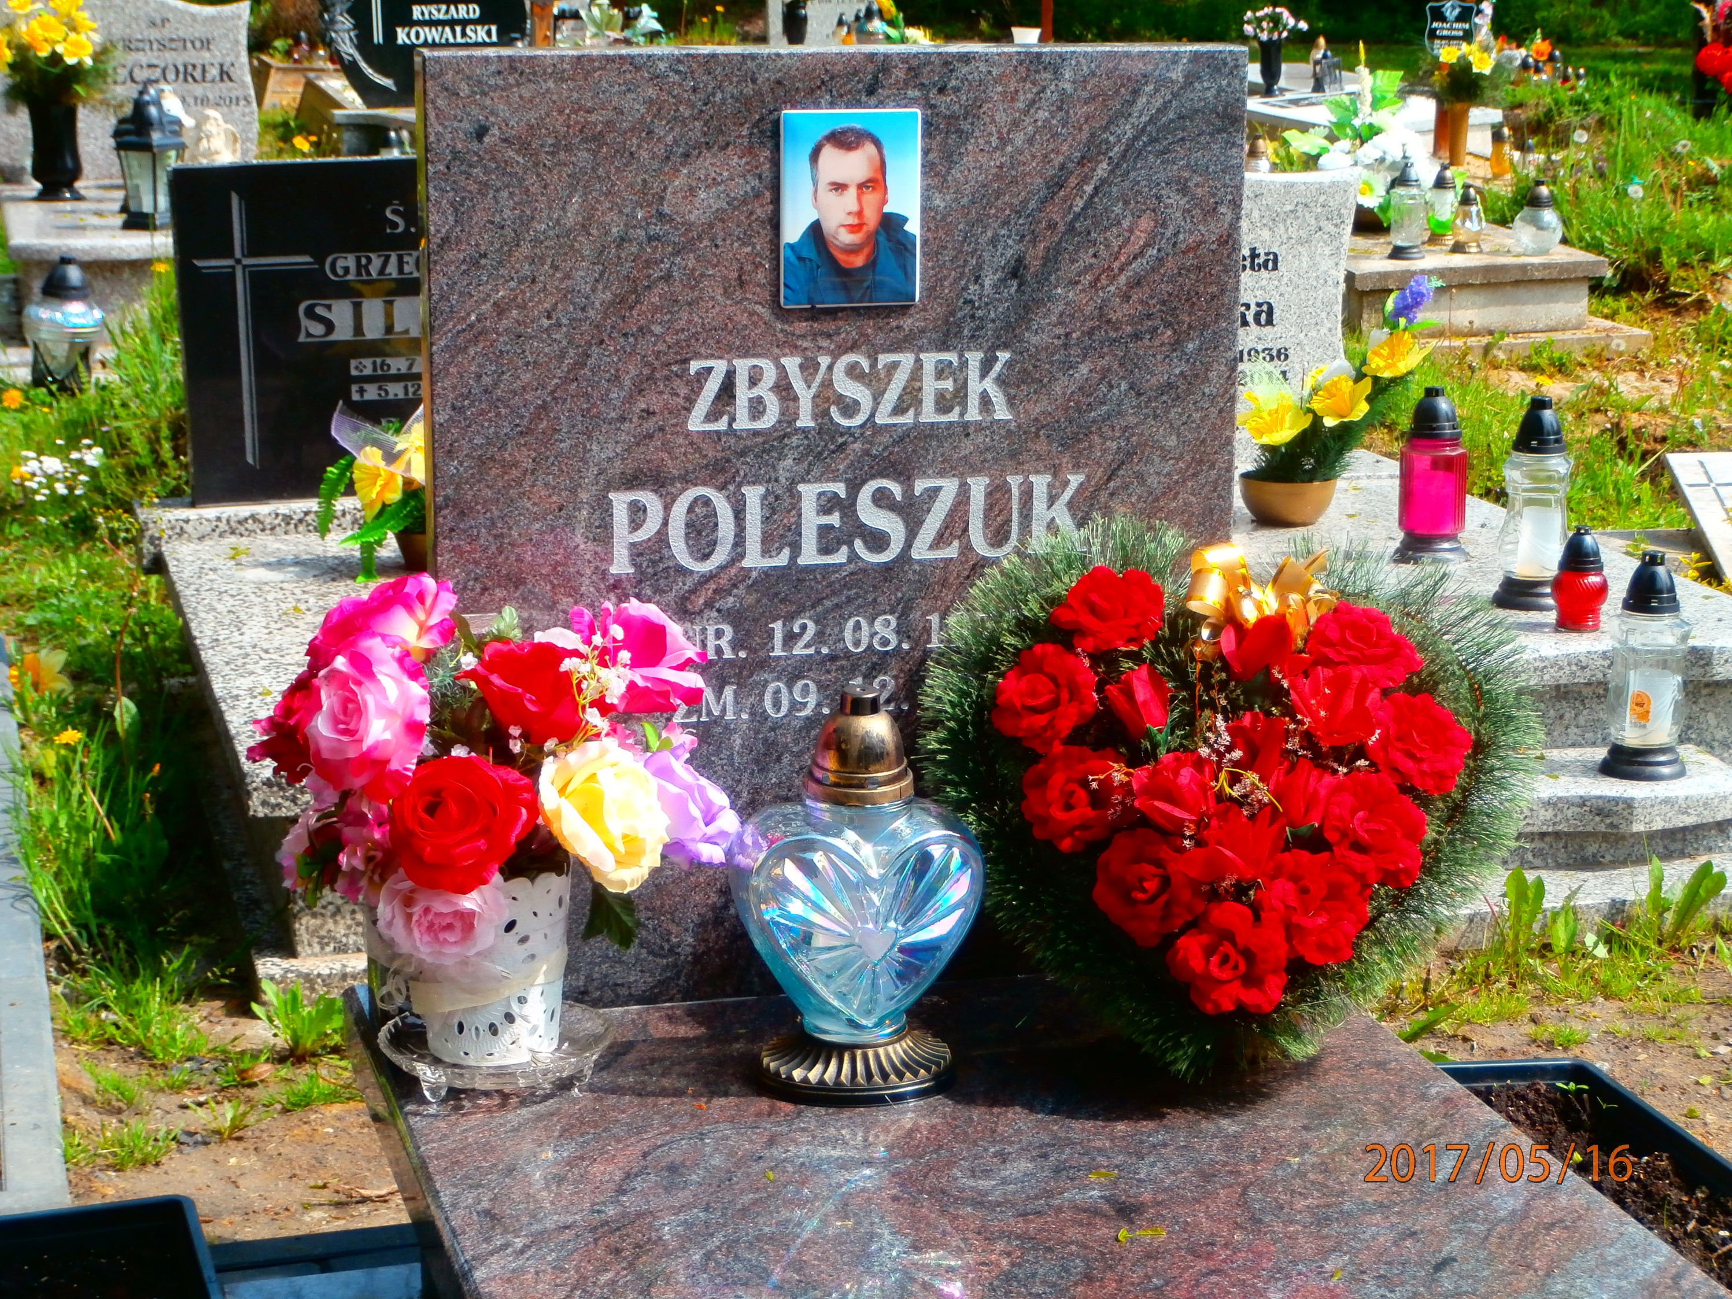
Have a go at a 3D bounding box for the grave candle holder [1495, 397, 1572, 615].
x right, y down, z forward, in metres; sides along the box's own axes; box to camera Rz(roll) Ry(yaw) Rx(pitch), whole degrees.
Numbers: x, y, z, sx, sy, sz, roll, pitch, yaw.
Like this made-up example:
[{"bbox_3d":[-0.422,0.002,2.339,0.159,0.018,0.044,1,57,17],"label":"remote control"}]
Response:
[{"bbox_3d":[0.966,-0.219,4.894,0.117,0.310,0.117,-3,12,-15],"label":"grave candle holder"}]

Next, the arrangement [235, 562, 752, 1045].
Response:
[{"bbox_3d":[-0.288,0.127,2.554,0.358,0.364,0.293,-3,13,-15],"label":"arrangement"}]

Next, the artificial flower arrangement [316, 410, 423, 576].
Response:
[{"bbox_3d":[-0.672,-0.253,5.130,0.330,0.280,0.270,-3,12,-15],"label":"artificial flower arrangement"}]

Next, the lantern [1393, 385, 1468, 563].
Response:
[{"bbox_3d":[0.797,-0.250,4.775,0.107,0.232,0.107,-3,13,-15],"label":"lantern"}]

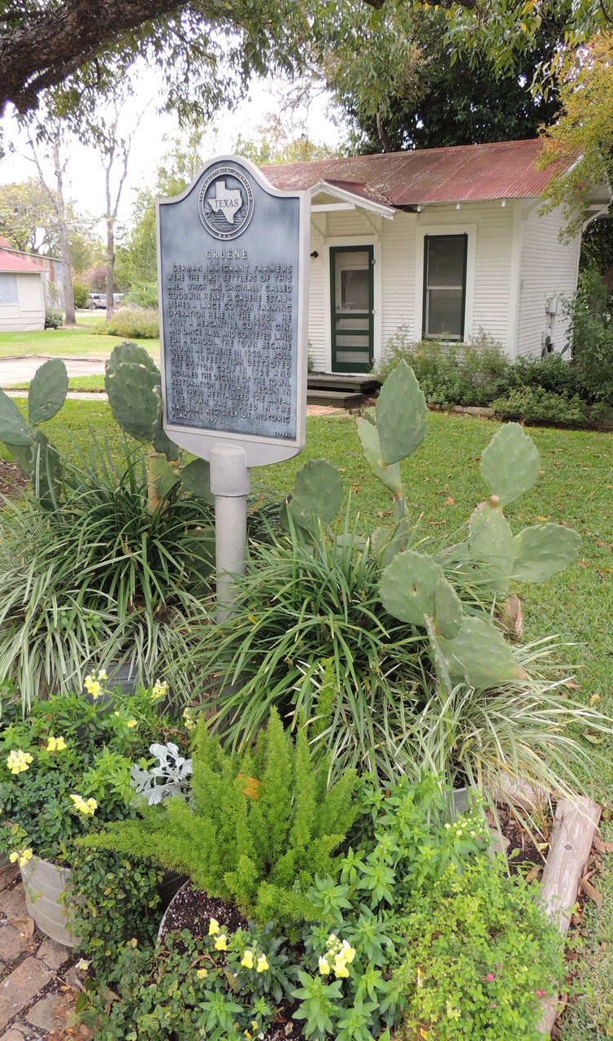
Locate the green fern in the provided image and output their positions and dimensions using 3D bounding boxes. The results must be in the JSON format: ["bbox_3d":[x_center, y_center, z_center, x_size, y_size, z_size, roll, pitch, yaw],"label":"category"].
[{"bbox_3d":[-0.196,0.675,1.712,0.620,0.480,0.480,-3,18,-8],"label":"green fern"}]

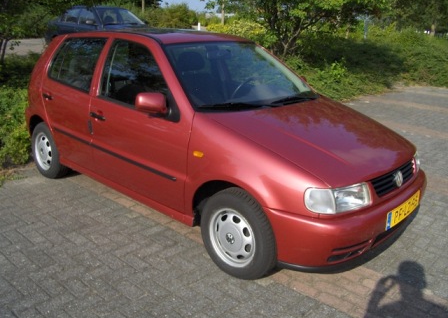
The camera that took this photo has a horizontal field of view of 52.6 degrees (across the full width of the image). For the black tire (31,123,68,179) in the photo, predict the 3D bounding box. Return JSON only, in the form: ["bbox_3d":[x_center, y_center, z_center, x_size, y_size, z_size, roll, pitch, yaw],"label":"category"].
[{"bbox_3d":[-1.675,-0.090,4.372,0.550,0.550,0.170,18,23,40],"label":"black tire"}]

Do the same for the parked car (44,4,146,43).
[{"bbox_3d":[-3.183,-3.412,12.371,4.350,1.420,1.700,16,22,36],"label":"parked car"}]

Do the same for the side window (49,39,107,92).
[{"bbox_3d":[-1.226,-0.800,3.740,0.710,0.430,0.045,18,2,40],"label":"side window"}]

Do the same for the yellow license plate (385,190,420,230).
[{"bbox_3d":[1.105,0.308,2.786,0.020,0.110,0.520,13,20,41],"label":"yellow license plate"}]

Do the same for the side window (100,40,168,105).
[{"bbox_3d":[-0.591,-0.598,3.188,0.820,0.440,0.050,18,2,40],"label":"side window"}]

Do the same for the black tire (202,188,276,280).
[{"bbox_3d":[0.098,0.470,2.843,0.550,0.550,0.170,18,23,40],"label":"black tire"}]

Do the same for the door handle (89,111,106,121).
[{"bbox_3d":[-0.957,-0.318,3.439,0.200,0.045,0.045,18,23,40],"label":"door handle"}]

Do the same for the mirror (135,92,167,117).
[{"bbox_3d":[-0.458,-0.359,2.880,0.130,0.140,0.200,18,23,40],"label":"mirror"}]

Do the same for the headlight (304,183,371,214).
[{"bbox_3d":[0.623,0.217,2.469,0.420,0.160,0.200,-11,22,-36],"label":"headlight"}]

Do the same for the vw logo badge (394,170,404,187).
[{"bbox_3d":[1.068,0.126,2.772,0.020,0.110,0.110,5,15,43],"label":"vw logo badge"}]

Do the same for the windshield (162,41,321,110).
[{"bbox_3d":[0.146,-0.665,3.439,1.390,0.090,0.720,-16,60,-45],"label":"windshield"}]

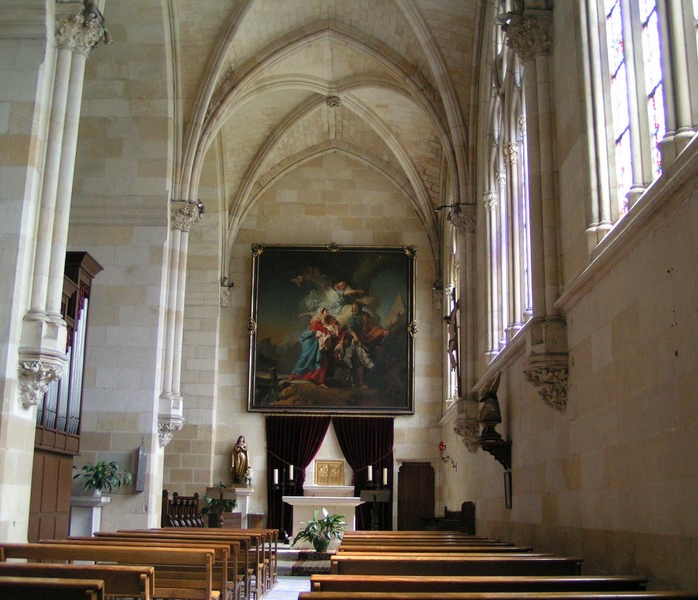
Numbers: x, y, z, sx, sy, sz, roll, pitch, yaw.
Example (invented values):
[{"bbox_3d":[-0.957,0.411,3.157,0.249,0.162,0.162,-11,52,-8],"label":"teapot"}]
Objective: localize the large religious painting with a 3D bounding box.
[{"bbox_3d":[-0.418,0.707,22.373,4.220,4.330,0.200,1,-10,1],"label":"large religious painting"}]

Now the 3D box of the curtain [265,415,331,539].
[{"bbox_3d":[-1.235,4.311,21.483,1.615,2.987,0.200,1,-13,1],"label":"curtain"}]

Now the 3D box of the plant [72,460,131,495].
[{"bbox_3d":[-3.948,2.863,14.037,0.820,0.540,0.750,1,-13,1],"label":"plant"}]

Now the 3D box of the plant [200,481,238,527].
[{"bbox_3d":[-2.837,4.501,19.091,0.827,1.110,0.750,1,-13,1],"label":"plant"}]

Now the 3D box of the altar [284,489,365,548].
[{"bbox_3d":[-0.534,4.883,19.256,1.800,1.080,0.850,1,-13,1],"label":"altar"}]

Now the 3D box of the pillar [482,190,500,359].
[{"bbox_3d":[2.465,-0.456,15.167,0.280,3.070,0.280,1,-13,1],"label":"pillar"}]

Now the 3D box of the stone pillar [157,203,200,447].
[{"bbox_3d":[-3.091,0.376,15.943,0.480,4.450,0.550,1,-13,1],"label":"stone pillar"}]

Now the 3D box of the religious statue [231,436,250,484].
[{"bbox_3d":[-2.627,3.865,21.268,0.436,1.181,0.360,1,-13,1],"label":"religious statue"}]

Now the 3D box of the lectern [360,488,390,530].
[{"bbox_3d":[0.537,4.555,18.132,0.610,1.260,0.450,1,-13,1],"label":"lectern"}]

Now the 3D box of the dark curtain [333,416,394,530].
[{"bbox_3d":[0.354,4.320,21.462,1.466,2.960,0.200,1,-13,1],"label":"dark curtain"}]

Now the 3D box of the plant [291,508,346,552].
[{"bbox_3d":[-0.613,4.621,17.655,1.086,0.856,0.950,1,-13,1],"label":"plant"}]

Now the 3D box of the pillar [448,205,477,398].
[{"bbox_3d":[1.929,0.038,14.736,0.350,3.275,0.550,1,-13,1],"label":"pillar"}]

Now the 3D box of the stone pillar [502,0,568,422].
[{"bbox_3d":[1.851,-0.925,8.663,0.350,4.041,0.550,1,-13,1],"label":"stone pillar"}]

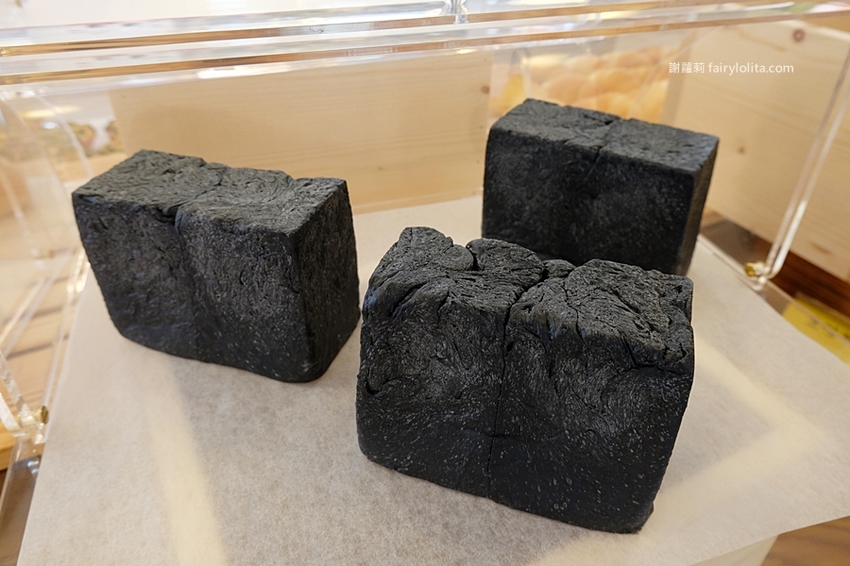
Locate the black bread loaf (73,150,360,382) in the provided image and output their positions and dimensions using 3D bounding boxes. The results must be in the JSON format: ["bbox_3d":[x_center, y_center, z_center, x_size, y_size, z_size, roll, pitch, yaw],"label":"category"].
[{"bbox_3d":[-0.160,-0.016,0.475,0.188,0.135,0.085,11,36,15],"label":"black bread loaf"}]

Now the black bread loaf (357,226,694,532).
[{"bbox_3d":[0.058,0.056,0.368,0.176,0.136,0.081,10,35,15],"label":"black bread loaf"}]

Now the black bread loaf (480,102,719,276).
[{"bbox_3d":[0.155,-0.073,0.554,0.180,0.140,0.088,20,39,27],"label":"black bread loaf"}]

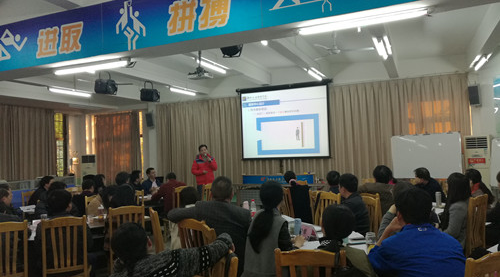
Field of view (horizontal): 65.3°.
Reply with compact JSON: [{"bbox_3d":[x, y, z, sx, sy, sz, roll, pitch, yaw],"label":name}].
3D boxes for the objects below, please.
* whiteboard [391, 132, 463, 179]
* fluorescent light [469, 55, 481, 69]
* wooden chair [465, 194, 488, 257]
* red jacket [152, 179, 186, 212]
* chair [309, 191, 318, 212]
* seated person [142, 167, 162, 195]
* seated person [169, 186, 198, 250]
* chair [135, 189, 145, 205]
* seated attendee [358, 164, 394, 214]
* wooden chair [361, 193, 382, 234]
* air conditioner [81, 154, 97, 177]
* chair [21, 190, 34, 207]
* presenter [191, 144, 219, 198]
[{"bbox_3d":[3.482,0.359,7.716,1.240,0.870,0.050,-3,-2,29],"label":"whiteboard"},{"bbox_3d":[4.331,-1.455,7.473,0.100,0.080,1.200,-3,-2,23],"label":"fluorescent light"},{"bbox_3d":[2.555,1.177,4.773,0.430,0.980,0.520,-1,-2,-34],"label":"wooden chair"},{"bbox_3d":[-1.436,1.032,7.000,0.540,0.640,0.480,-1,-2,-38],"label":"red jacket"},{"bbox_3d":[1.193,1.266,5.729,0.520,1.025,0.440,0,-3,-44],"label":"chair"},{"bbox_3d":[-1.750,1.237,7.492,0.720,1.322,0.520,-3,-2,30],"label":"seated person"},{"bbox_3d":[-0.590,1.133,4.150,0.480,1.220,0.660,-4,-2,37],"label":"seated person"},{"bbox_3d":[-2.052,1.400,6.950,0.430,0.980,0.500,-2,-2,-5],"label":"chair"},{"bbox_3d":[1.789,1.046,5.547,0.520,1.320,0.720,-2,-2,-5],"label":"seated attendee"},{"bbox_3d":[1.204,1.224,4.526,0.520,1.025,0.440,0,-2,-36],"label":"wooden chair"},{"bbox_3d":[-4.919,1.367,11.900,0.500,1.740,0.340,-2,-2,-22],"label":"air conditioner"},{"bbox_3d":[-3.897,1.476,7.272,0.500,0.980,0.430,-3,-2,37],"label":"chair"},{"bbox_3d":[-0.977,1.042,8.411,0.600,1.790,0.420,-2,-2,-7],"label":"presenter"}]

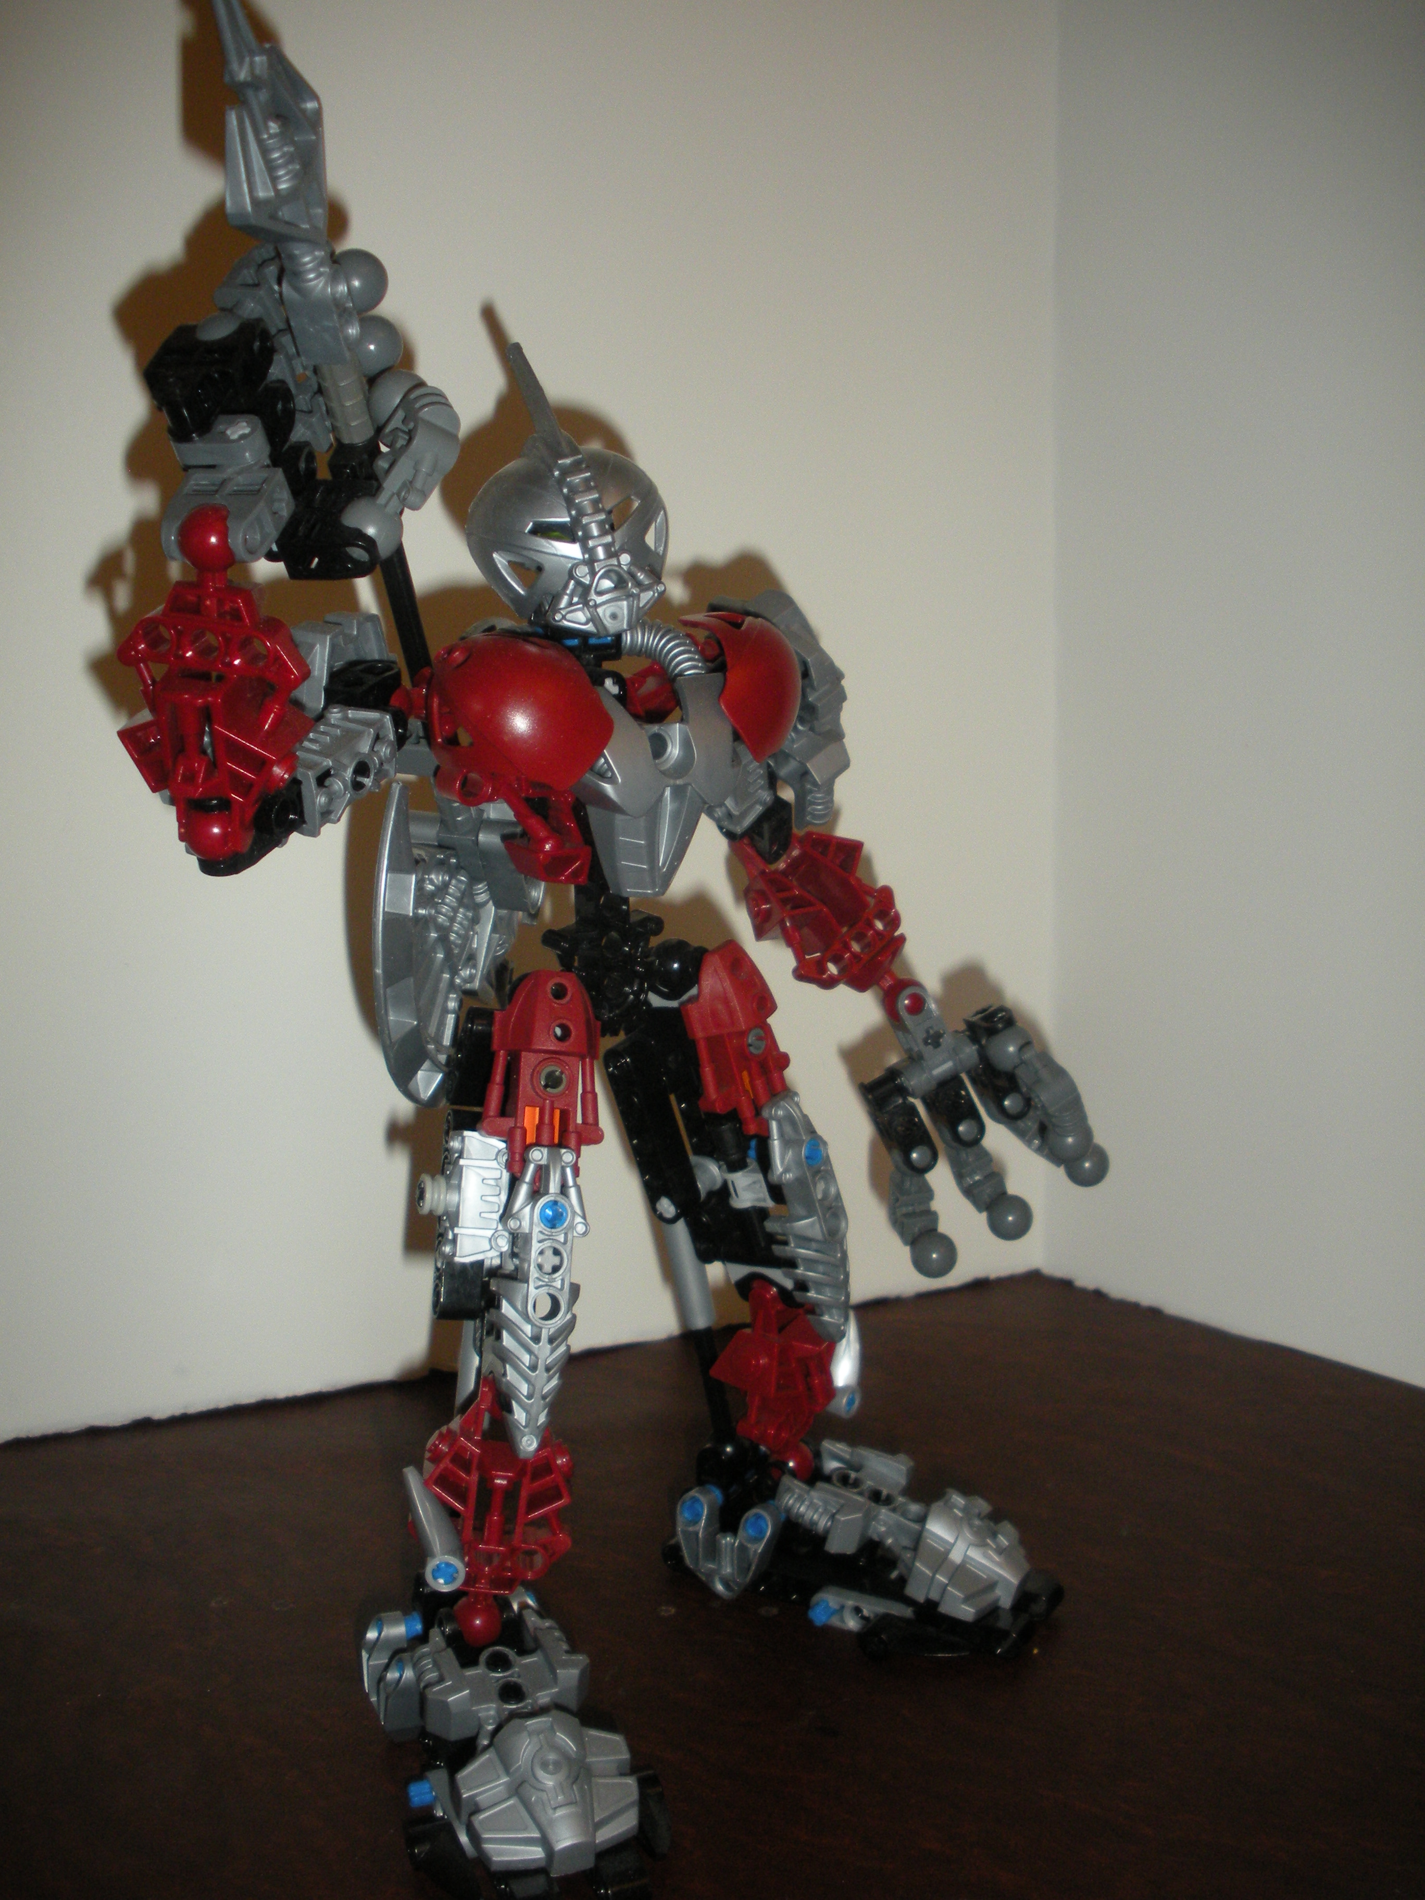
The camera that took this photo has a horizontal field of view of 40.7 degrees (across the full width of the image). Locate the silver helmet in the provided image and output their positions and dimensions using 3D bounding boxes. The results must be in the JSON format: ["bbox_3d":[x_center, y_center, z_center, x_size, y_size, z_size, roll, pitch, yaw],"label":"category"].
[{"bbox_3d":[-0.028,-0.085,0.358,0.035,0.055,0.031,-21,15,-21],"label":"silver helmet"}]

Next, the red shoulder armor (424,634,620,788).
[{"bbox_3d":[-0.035,-0.044,0.350,0.034,0.030,0.021,-3,9,3],"label":"red shoulder armor"}]

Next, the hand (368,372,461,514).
[{"bbox_3d":[-0.049,-0.084,0.318,0.013,0.024,0.013,10,6,-16],"label":"hand"}]

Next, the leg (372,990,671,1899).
[{"bbox_3d":[-0.036,0.078,0.340,0.045,0.149,0.060,-2,4,-28],"label":"leg"}]

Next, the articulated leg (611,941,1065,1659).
[{"bbox_3d":[0.029,0.072,0.418,0.078,0.150,0.050,2,4,27],"label":"articulated leg"}]

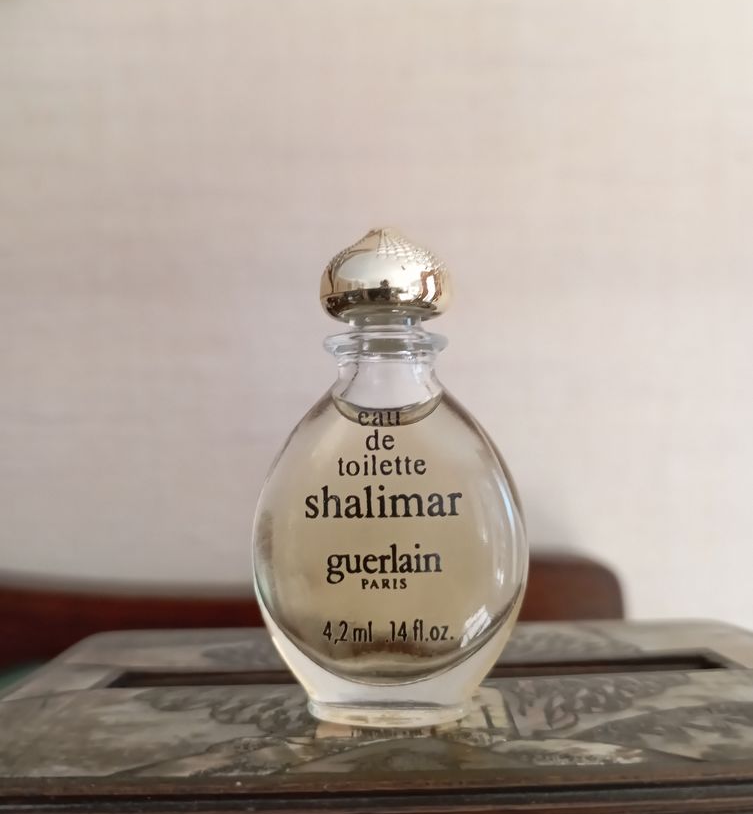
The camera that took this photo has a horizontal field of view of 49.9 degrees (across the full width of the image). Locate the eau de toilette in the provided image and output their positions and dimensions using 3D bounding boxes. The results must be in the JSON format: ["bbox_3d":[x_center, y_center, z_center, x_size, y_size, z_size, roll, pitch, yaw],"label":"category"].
[{"bbox_3d":[0.001,0.007,0.088,0.030,0.052,0.016,-1,-2,5],"label":"eau de toilette"}]

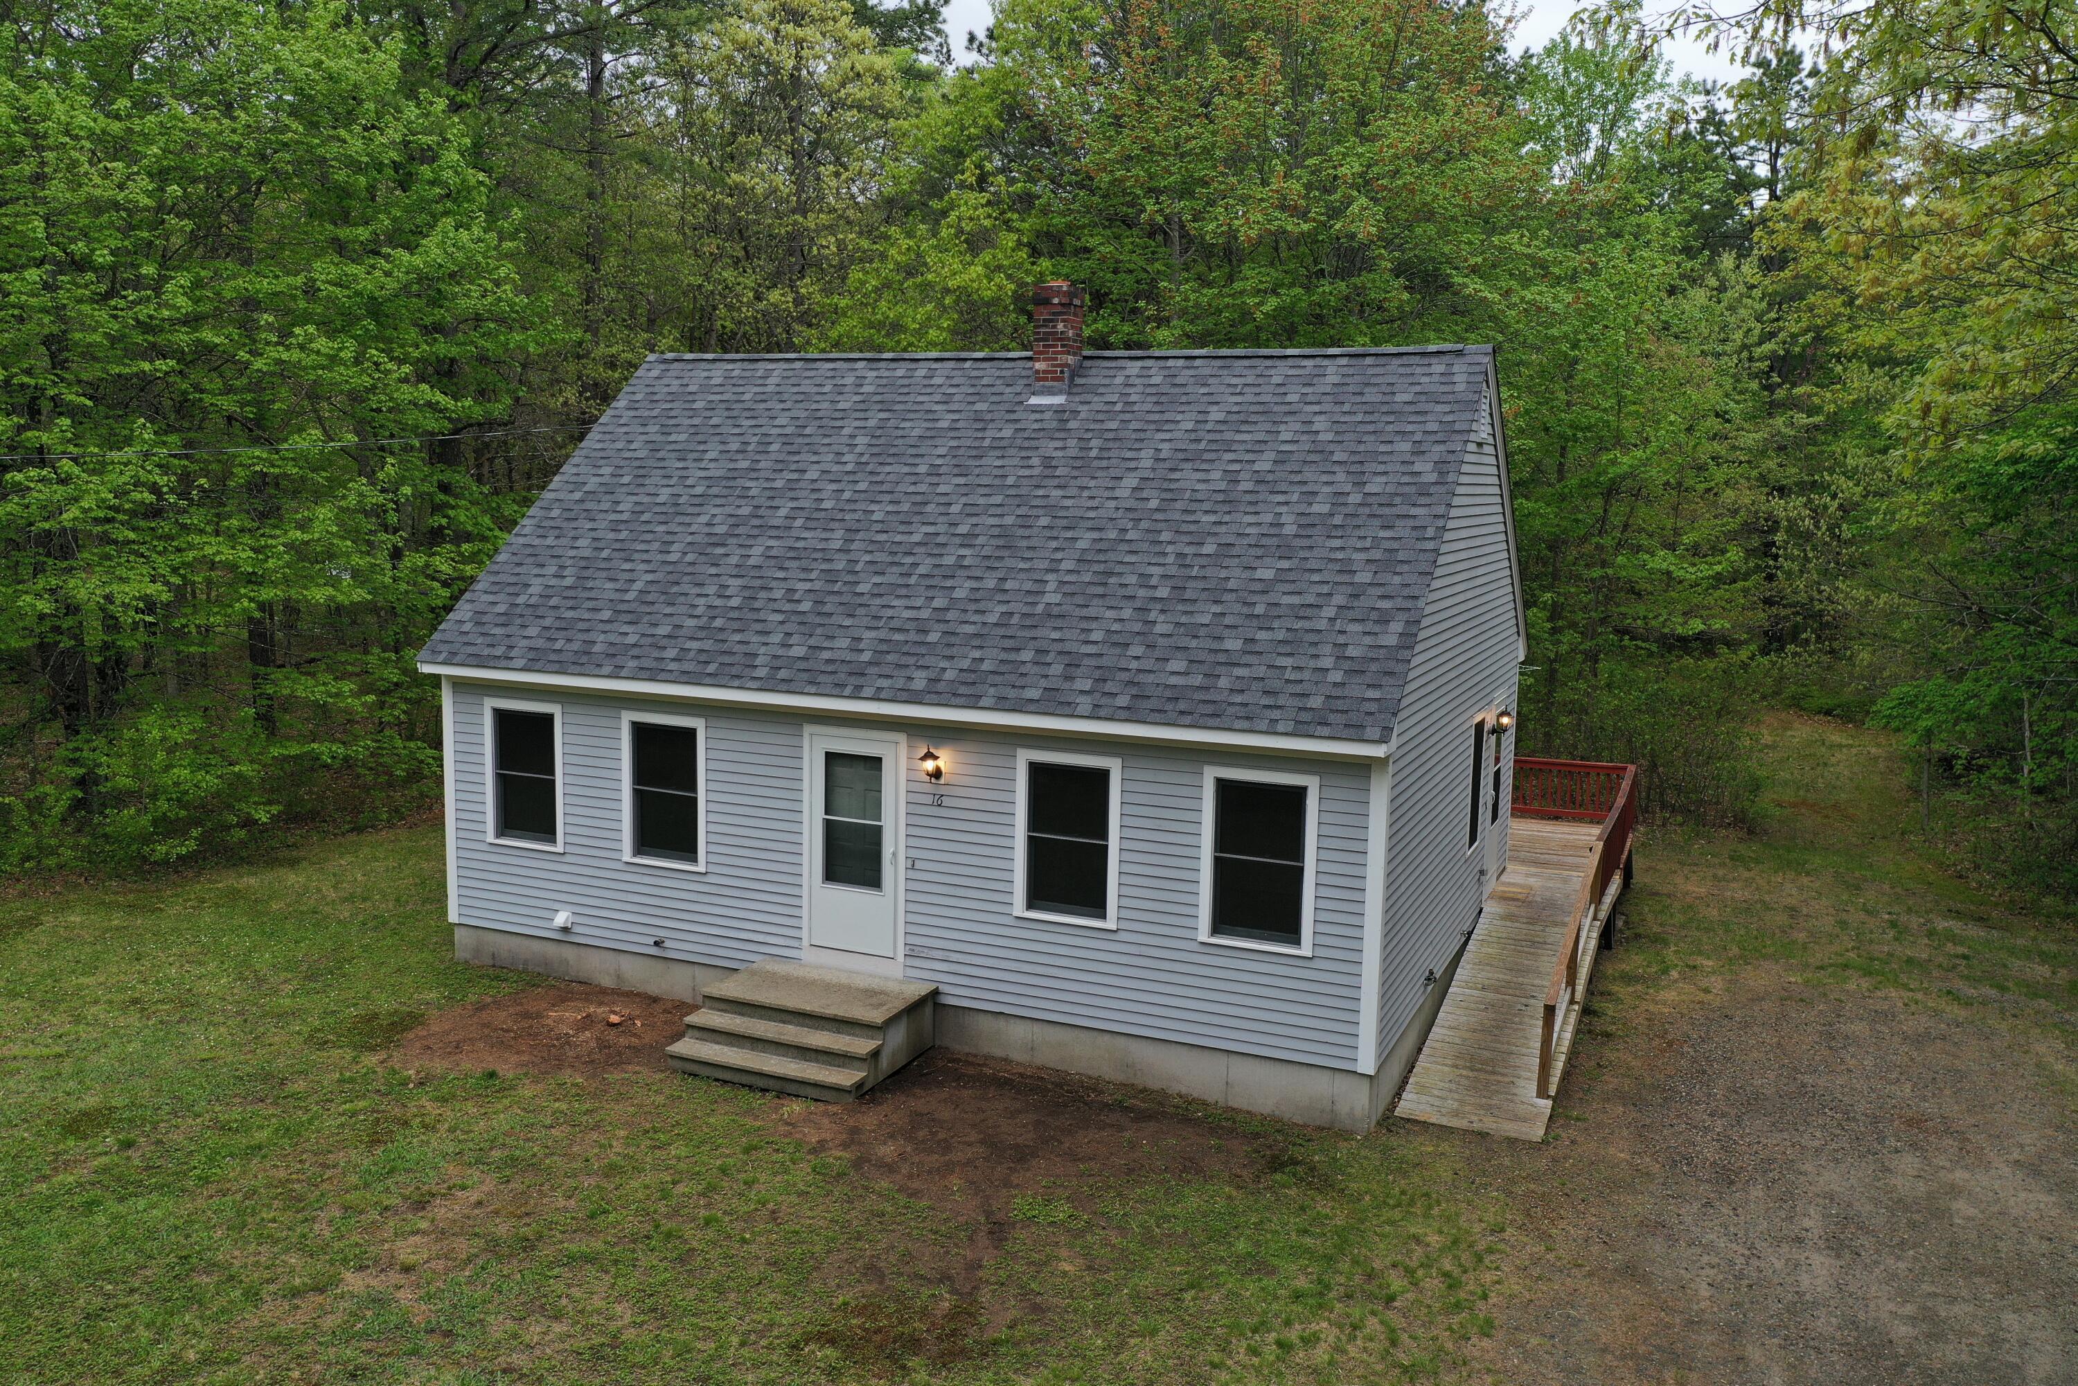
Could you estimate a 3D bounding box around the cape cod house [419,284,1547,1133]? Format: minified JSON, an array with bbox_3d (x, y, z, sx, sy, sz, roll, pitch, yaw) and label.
[{"bbox_3d":[-0.231,-0.802,17.970,9.960,7.330,8.120,5,9,24],"label":"cape cod house"}]

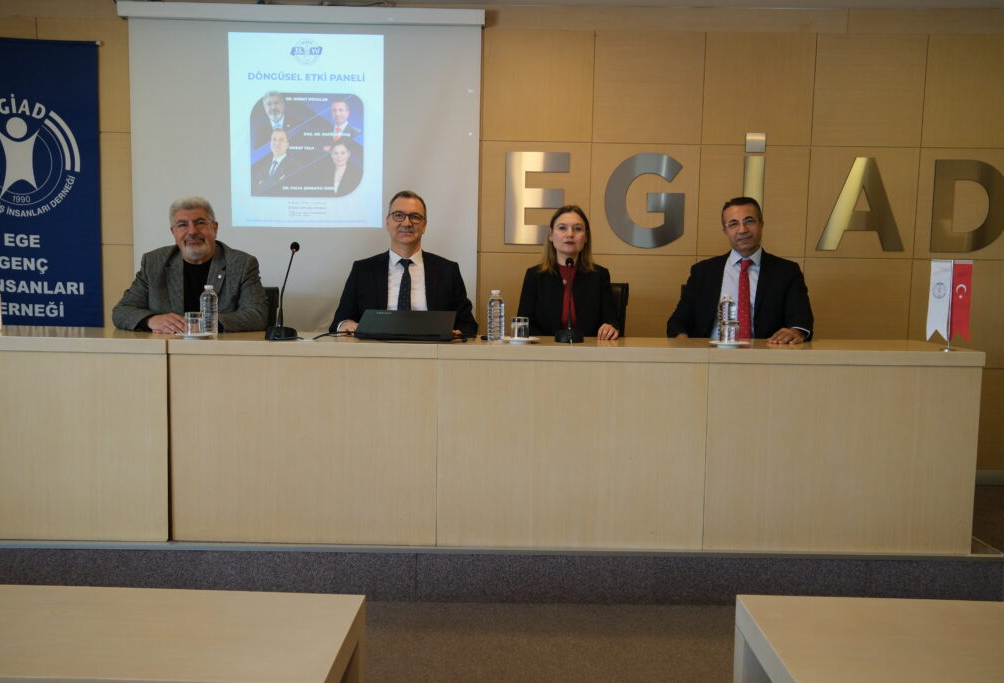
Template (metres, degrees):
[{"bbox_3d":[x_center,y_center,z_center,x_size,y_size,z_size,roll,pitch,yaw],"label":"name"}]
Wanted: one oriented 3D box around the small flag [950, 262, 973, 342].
[{"bbox_3d":[1.658,-0.144,2.774,0.079,0.292,0.020,1,6,0],"label":"small flag"}]

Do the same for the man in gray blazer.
[{"bbox_3d":[-1.273,0.046,3.213,0.638,1.299,0.720,0,6,-9],"label":"man in gray blazer"}]

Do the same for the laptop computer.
[{"bbox_3d":[-0.349,-0.071,2.976,0.360,0.115,0.250,1,6,5],"label":"laptop computer"}]

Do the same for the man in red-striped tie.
[{"bbox_3d":[0.960,0.065,3.213,0.585,1.332,0.720,2,6,8],"label":"man in red-striped tie"}]

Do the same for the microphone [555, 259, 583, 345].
[{"bbox_3d":[0.260,-0.156,2.907,0.115,0.316,0.180,1,6,0],"label":"microphone"}]

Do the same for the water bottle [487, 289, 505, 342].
[{"bbox_3d":[-0.024,-0.097,2.880,0.065,0.196,0.065,1,6,0],"label":"water bottle"}]

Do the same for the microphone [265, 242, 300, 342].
[{"bbox_3d":[-0.814,-0.193,2.863,0.110,0.364,0.150,5,7,32],"label":"microphone"}]

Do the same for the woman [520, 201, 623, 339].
[{"bbox_3d":[0.274,0.069,3.271,0.426,1.291,0.700,1,6,3],"label":"woman"}]

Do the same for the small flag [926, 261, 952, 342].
[{"bbox_3d":[1.579,-0.144,2.775,0.079,0.292,0.020,1,6,0],"label":"small flag"}]

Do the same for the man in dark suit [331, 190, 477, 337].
[{"bbox_3d":[-0.401,0.037,3.224,0.598,1.341,0.720,1,6,-3],"label":"man in dark suit"}]

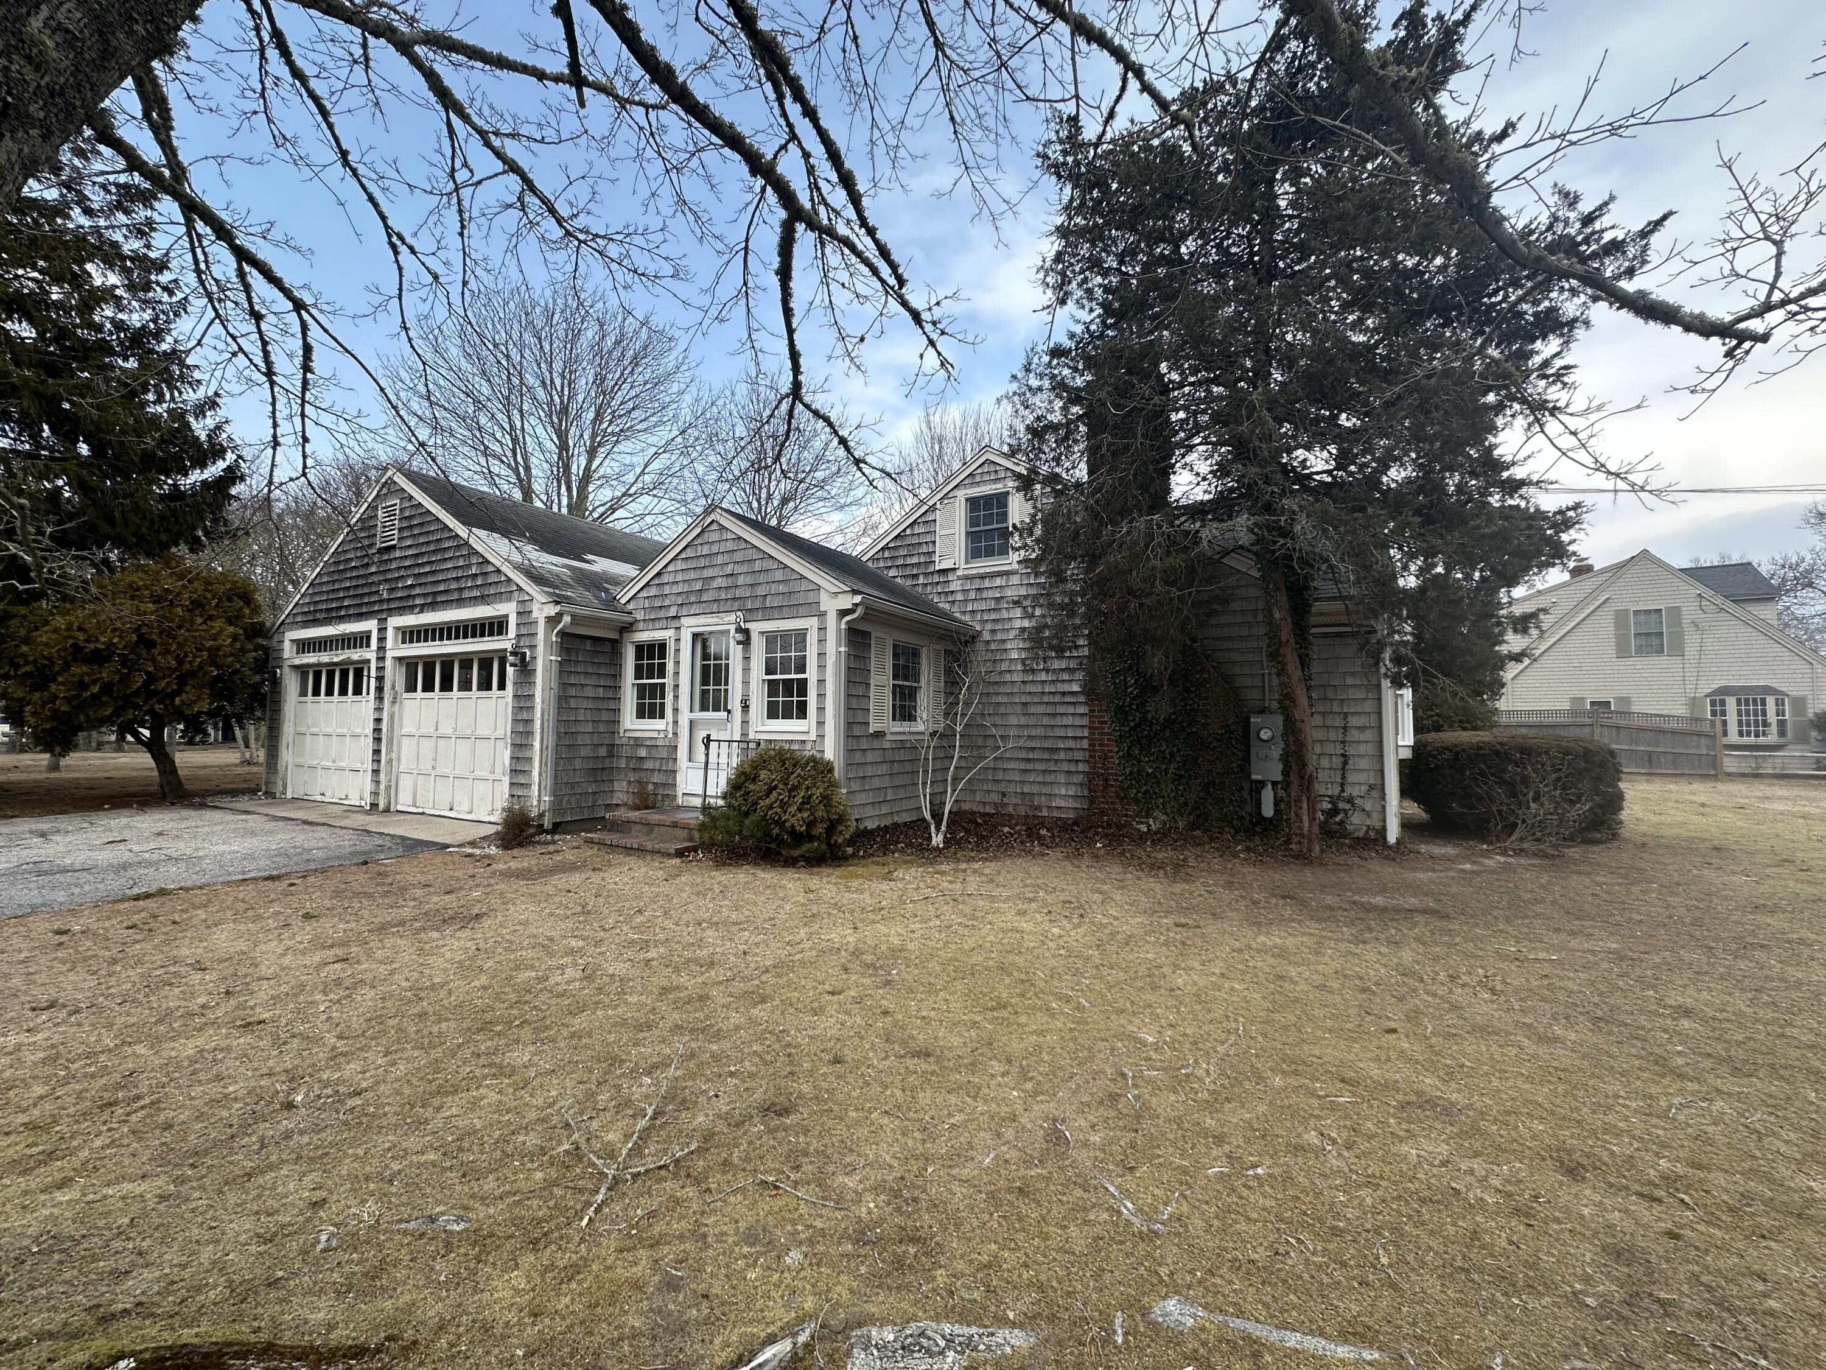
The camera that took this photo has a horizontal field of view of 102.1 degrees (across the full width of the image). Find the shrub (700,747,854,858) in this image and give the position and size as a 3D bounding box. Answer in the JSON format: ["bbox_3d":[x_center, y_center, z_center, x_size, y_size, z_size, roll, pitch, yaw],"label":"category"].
[{"bbox_3d":[-1.505,1.184,7.652,1.400,1.090,1.200,-2,-4,30],"label":"shrub"}]

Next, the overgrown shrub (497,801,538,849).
[{"bbox_3d":[-4.406,1.500,8.210,0.460,0.520,0.440,-2,-4,30],"label":"overgrown shrub"}]

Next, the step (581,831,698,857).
[{"bbox_3d":[-2.898,1.706,7.868,1.442,0.095,0.371,-2,-4,30],"label":"step"}]

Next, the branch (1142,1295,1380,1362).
[{"bbox_3d":[0.829,1.508,1.748,0.522,0.060,0.100,-1,-4,17],"label":"branch"}]

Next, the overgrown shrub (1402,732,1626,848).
[{"bbox_3d":[7.440,1.236,9.295,2.050,1.280,1.900,-2,-4,30],"label":"overgrown shrub"}]

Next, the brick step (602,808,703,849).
[{"bbox_3d":[-2.554,1.612,8.474,1.463,0.250,1.071,-2,-4,30],"label":"brick step"}]

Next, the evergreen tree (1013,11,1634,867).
[{"bbox_3d":[4.077,-3.077,8.220,5.800,9.700,5.500,-2,-4,30],"label":"evergreen tree"}]

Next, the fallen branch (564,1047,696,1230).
[{"bbox_3d":[-1.026,1.530,2.686,0.566,0.110,1.207,1,-4,-6],"label":"fallen branch"}]

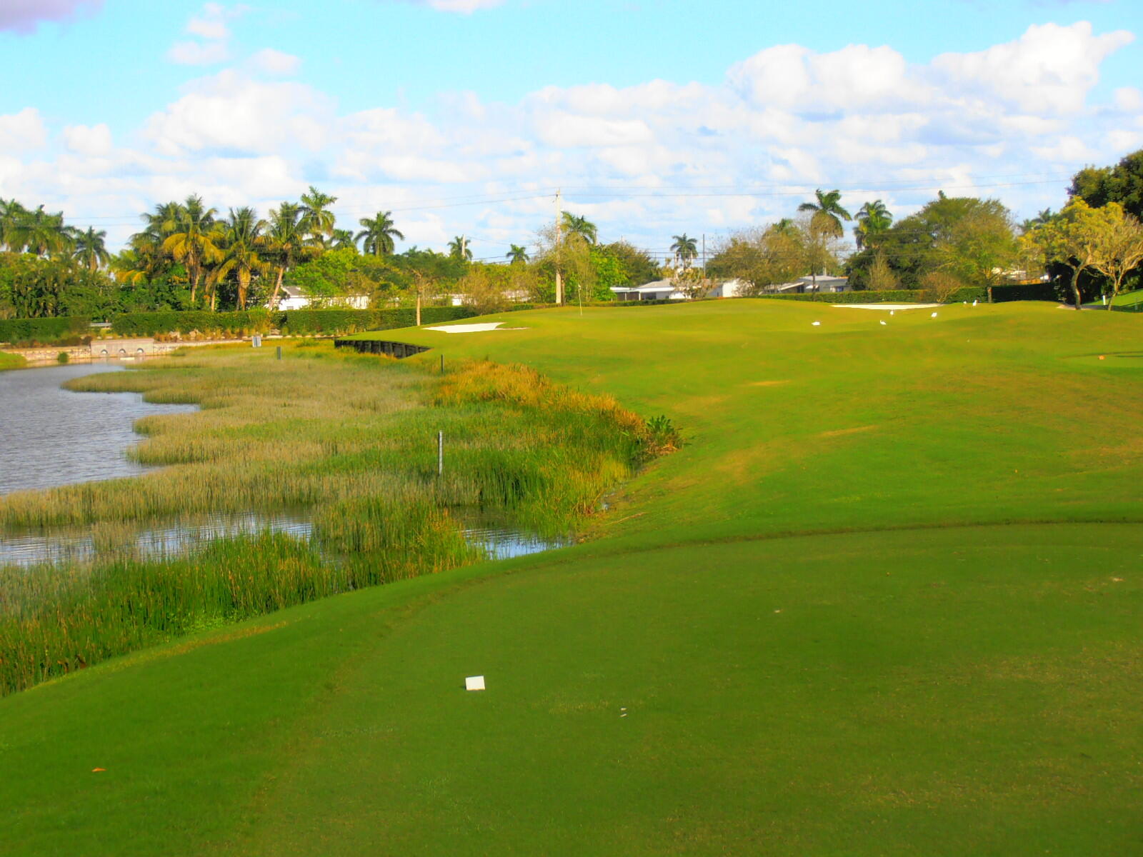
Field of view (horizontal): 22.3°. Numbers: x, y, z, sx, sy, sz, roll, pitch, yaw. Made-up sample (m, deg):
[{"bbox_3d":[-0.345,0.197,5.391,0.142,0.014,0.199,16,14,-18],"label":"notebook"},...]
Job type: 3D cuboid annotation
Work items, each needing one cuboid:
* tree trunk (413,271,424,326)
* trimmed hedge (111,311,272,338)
[{"bbox_3d":[-10.510,-8.943,200.000,0.750,3.810,0.600,0,3,0],"label":"tree trunk"},{"bbox_3d":[-29.029,-7.914,222.000,12.300,1.980,1.400,0,3,0],"label":"trimmed hedge"}]

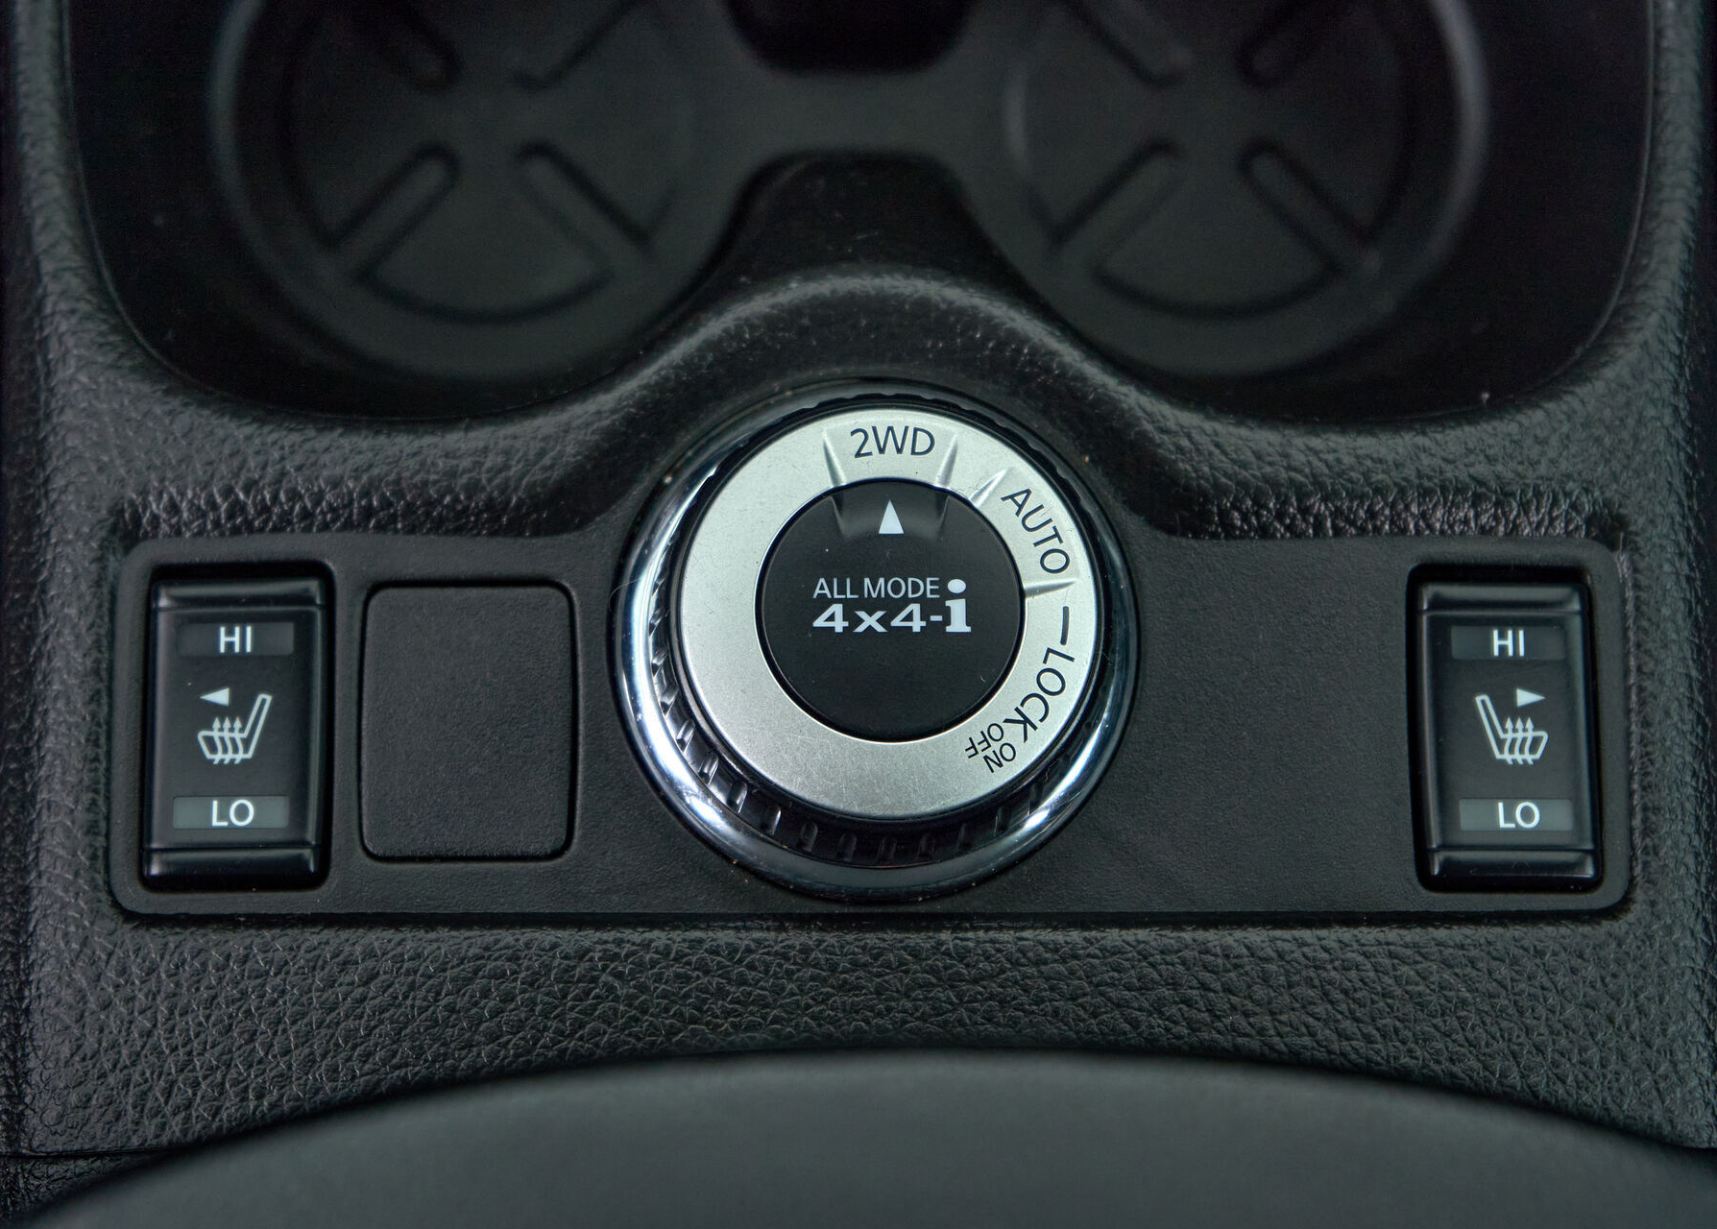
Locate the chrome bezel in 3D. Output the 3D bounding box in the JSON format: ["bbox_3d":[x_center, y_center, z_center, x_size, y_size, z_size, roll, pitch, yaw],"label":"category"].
[{"bbox_3d":[0.002,0.001,0.410,0.060,0.021,0.060,0,80,-2],"label":"chrome bezel"}]

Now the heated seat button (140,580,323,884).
[{"bbox_3d":[-0.072,0.014,0.417,0.020,0.009,0.035,0,80,-2],"label":"heated seat button"}]

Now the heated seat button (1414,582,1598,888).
[{"bbox_3d":[0.076,0.014,0.423,0.020,0.009,0.035,0,80,-2],"label":"heated seat button"}]

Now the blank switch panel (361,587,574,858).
[{"bbox_3d":[-0.045,0.013,0.417,0.024,0.004,0.031,0,80,-2],"label":"blank switch panel"}]

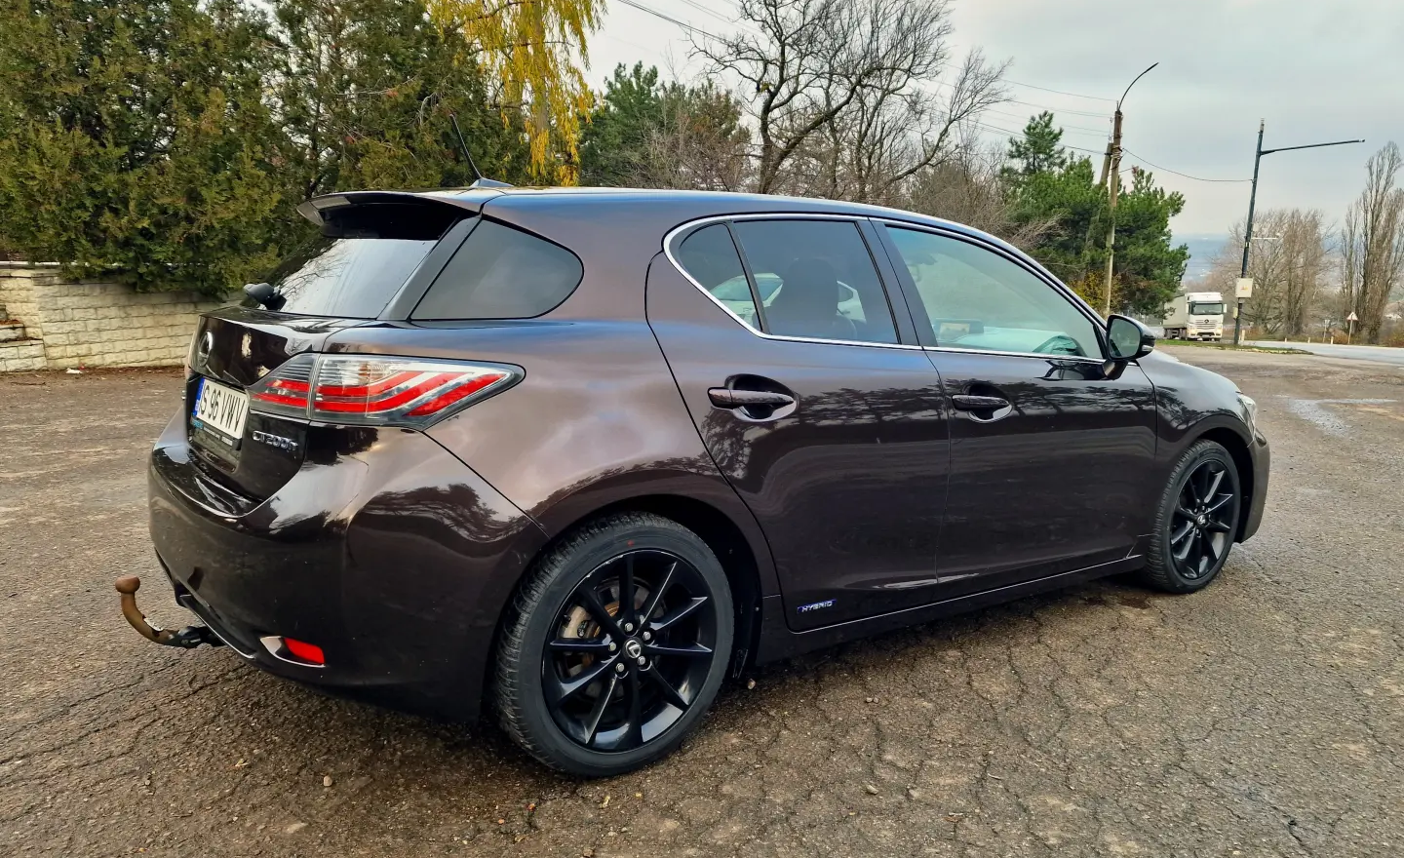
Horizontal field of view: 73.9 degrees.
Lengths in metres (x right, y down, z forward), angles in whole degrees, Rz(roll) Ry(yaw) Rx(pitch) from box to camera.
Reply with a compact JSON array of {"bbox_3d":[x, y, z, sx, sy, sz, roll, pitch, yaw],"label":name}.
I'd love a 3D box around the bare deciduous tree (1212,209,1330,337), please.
[{"bbox_3d":[51.820,-14.080,85.000,10.794,11.640,9.500,7,10,30],"label":"bare deciduous tree"}]

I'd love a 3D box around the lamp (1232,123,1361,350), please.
[{"bbox_3d":[23.760,-7.739,37.337,4.326,8.778,0.450,2,9,0],"label":"lamp"}]

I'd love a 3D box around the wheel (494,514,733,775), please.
[{"bbox_3d":[-0.215,0.508,2.259,0.625,0.625,0.220,-4,11,-35],"label":"wheel"}]

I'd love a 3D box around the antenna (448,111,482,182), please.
[{"bbox_3d":[-0.662,-0.788,2.627,0.030,0.200,0.022,-31,24,-29],"label":"antenna"}]

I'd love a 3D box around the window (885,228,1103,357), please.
[{"bbox_3d":[0.948,-0.415,2.929,0.936,0.416,0.070,-4,-9,-38],"label":"window"}]

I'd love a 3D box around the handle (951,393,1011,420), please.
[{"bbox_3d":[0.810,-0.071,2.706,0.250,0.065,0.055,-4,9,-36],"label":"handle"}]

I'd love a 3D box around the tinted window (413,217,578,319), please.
[{"bbox_3d":[-0.424,-0.334,1.953,0.371,0.253,0.070,-2,-26,-25],"label":"tinted window"}]

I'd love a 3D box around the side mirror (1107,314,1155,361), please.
[{"bbox_3d":[1.393,-0.301,3.044,0.110,0.148,0.180,-2,8,-21],"label":"side mirror"}]

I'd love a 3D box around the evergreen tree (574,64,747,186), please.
[{"bbox_3d":[-1.055,-6.400,26.000,4.891,7.301,4.800,1,9,-3],"label":"evergreen tree"}]

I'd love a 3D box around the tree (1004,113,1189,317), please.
[{"bbox_3d":[13.126,-6.426,30.505,5.700,7.800,5.400,5,8,23],"label":"tree"}]

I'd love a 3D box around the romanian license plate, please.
[{"bbox_3d":[-1.237,-0.052,2.400,0.020,0.120,0.520,6,3,-37],"label":"romanian license plate"}]

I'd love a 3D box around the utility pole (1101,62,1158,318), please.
[{"bbox_3d":[12.957,-6.594,28.042,0.350,8.750,1.300,-5,10,-42],"label":"utility pole"}]

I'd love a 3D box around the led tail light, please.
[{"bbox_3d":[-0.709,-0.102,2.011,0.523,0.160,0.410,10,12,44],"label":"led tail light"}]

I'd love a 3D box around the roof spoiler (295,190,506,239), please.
[{"bbox_3d":[-0.842,-0.577,2.527,0.265,0.125,1.130,-4,9,-36],"label":"roof spoiler"}]

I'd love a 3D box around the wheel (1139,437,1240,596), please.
[{"bbox_3d":[1.913,0.346,3.744,0.625,0.625,0.220,-4,11,-35],"label":"wheel"}]

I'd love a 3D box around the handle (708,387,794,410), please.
[{"bbox_3d":[0.120,-0.076,2.271,0.245,0.048,0.055,0,8,-36],"label":"handle"}]

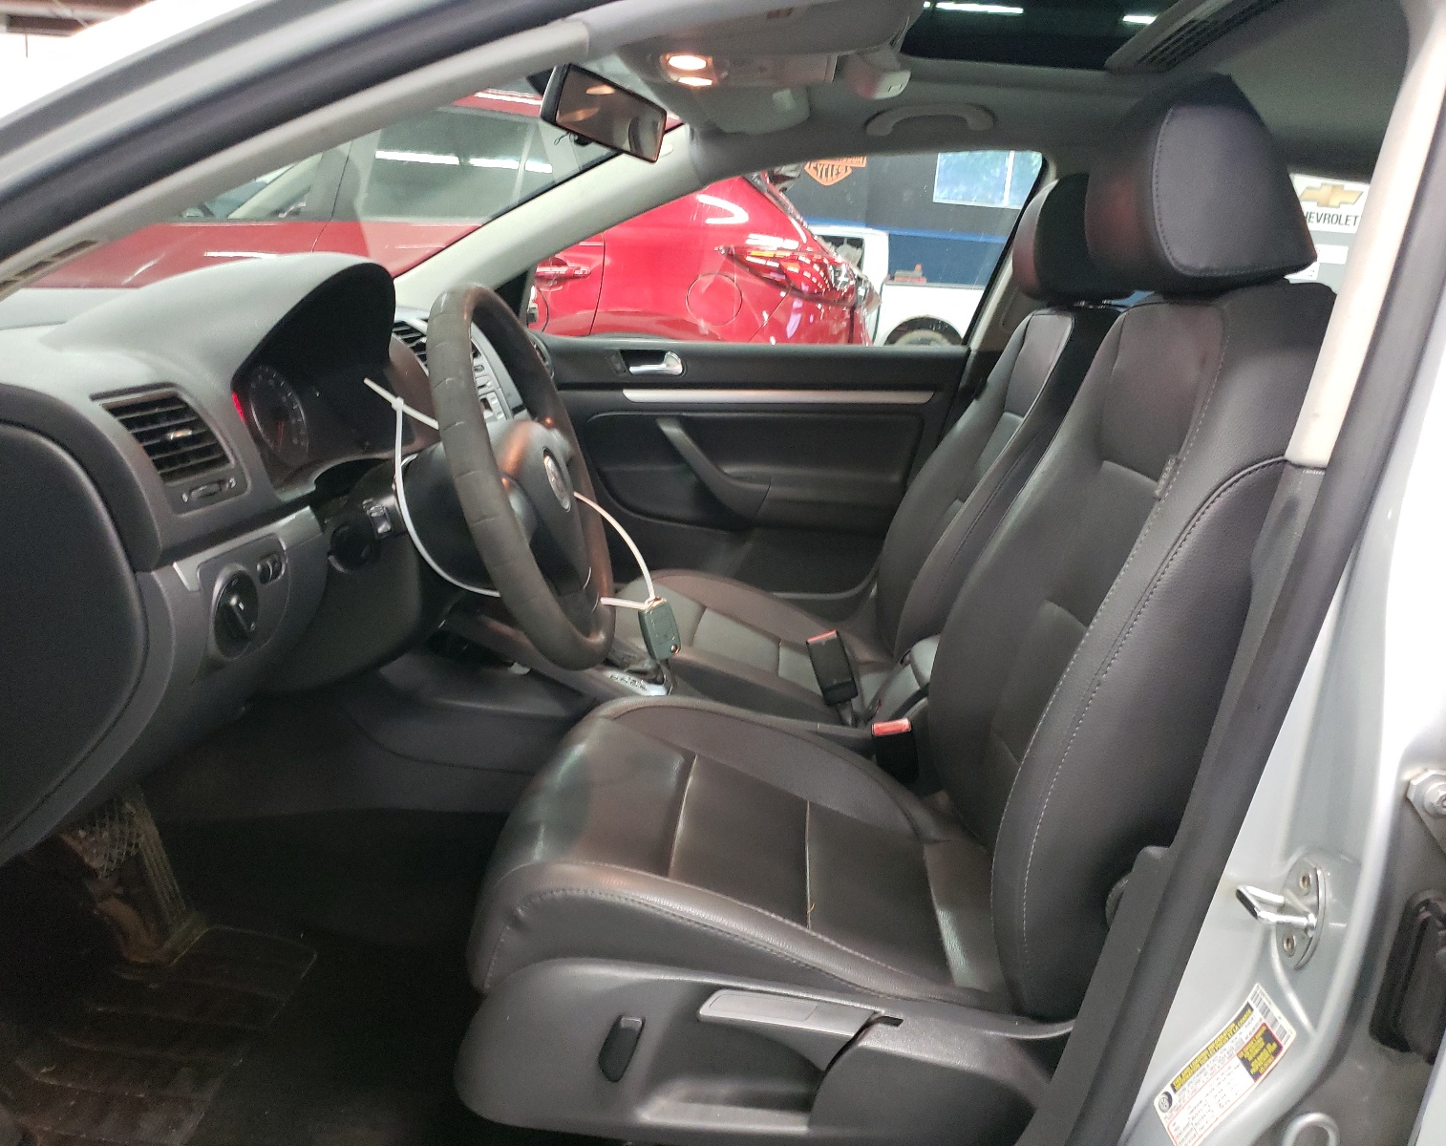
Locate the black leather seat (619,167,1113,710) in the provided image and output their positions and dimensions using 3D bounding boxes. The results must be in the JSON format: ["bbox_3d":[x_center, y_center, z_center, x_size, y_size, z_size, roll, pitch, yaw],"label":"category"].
[{"bbox_3d":[0.187,-0.119,1.842,0.780,1.050,0.520,5,13,3],"label":"black leather seat"}]

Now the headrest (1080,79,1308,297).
[{"bbox_3d":[0.420,-0.334,1.027,0.135,0.175,0.265,5,13,3],"label":"headrest"}]

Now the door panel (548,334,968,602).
[{"bbox_3d":[0.008,-0.203,2.161,0.880,0.520,0.110,3,13,3],"label":"door panel"}]

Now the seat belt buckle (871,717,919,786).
[{"bbox_3d":[0.216,0.226,1.416,0.055,0.095,0.028,-3,12,4],"label":"seat belt buckle"}]

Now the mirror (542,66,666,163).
[{"bbox_3d":[-0.148,-0.559,1.401,0.045,0.070,0.245,22,18,21],"label":"mirror"}]

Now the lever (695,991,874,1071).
[{"bbox_3d":[0.051,0.367,0.940,0.142,0.053,0.030,5,13,3],"label":"lever"}]

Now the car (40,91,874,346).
[{"bbox_3d":[-1.695,-1.154,4.938,4.500,1.660,1.860,5,13,3],"label":"car"}]

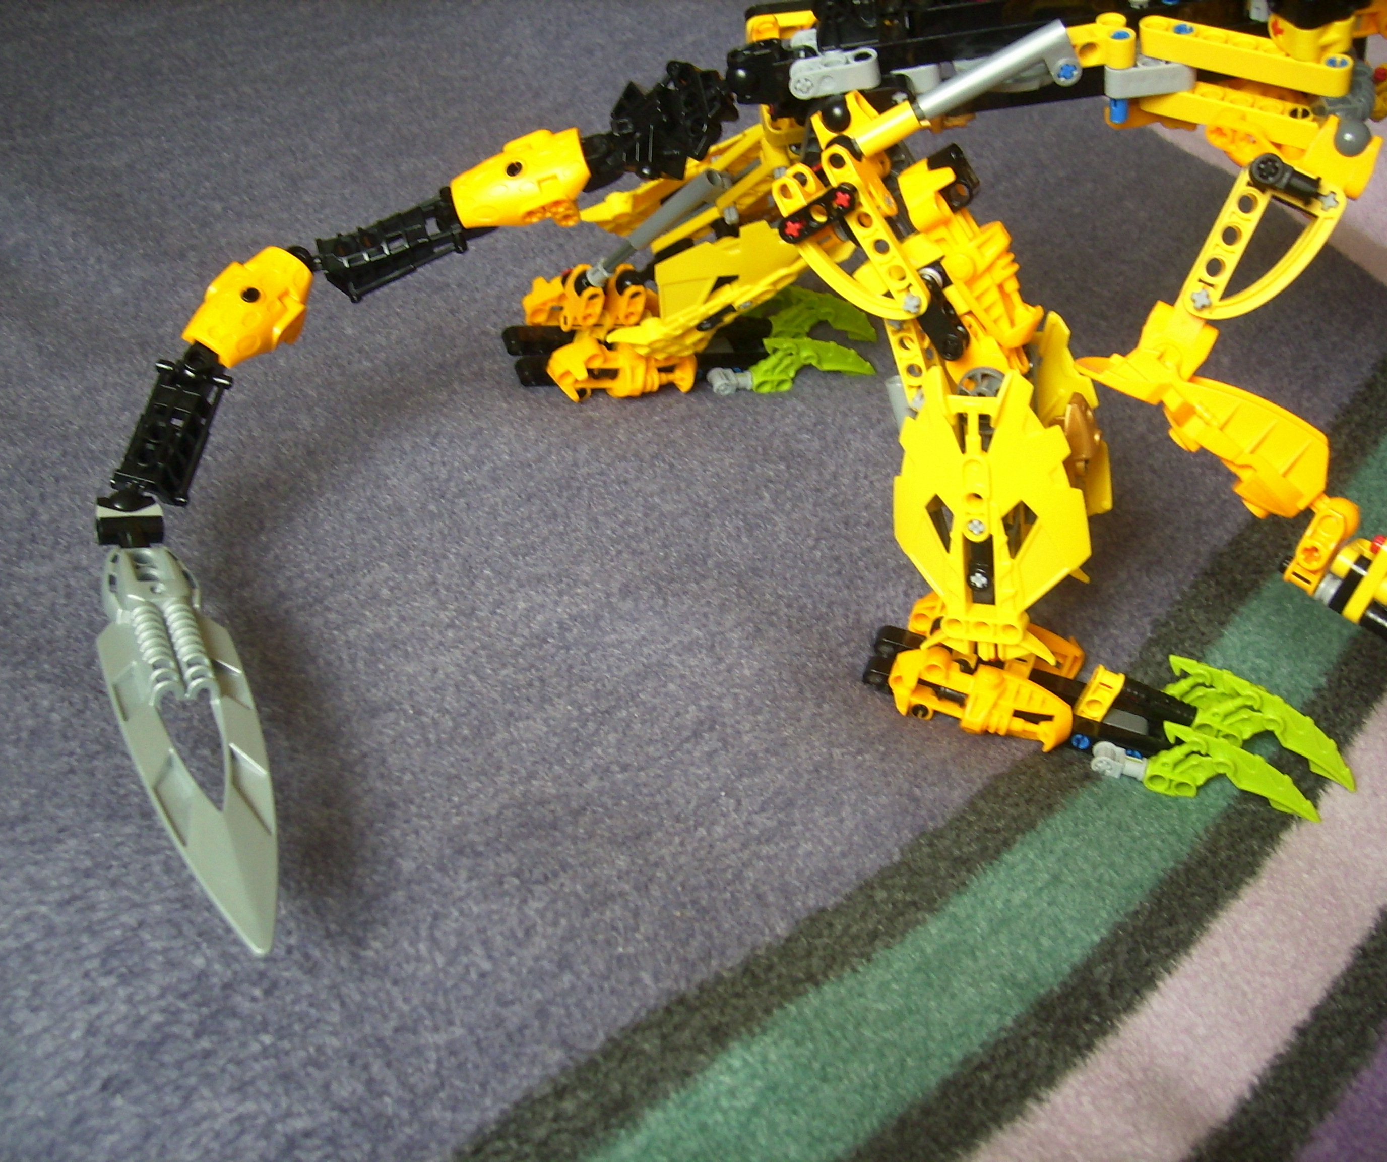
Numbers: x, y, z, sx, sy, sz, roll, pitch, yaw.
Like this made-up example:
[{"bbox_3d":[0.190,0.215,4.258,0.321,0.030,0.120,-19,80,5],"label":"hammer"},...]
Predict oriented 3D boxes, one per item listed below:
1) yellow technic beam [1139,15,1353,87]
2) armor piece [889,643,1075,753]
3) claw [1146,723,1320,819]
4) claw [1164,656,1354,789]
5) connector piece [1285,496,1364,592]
[{"bbox_3d":[0.143,-0.137,0.373,0.056,0.008,0.008,24,54,24],"label":"yellow technic beam"},{"bbox_3d":[0.087,0.035,0.434,0.055,0.020,0.016,18,44,19],"label":"armor piece"},{"bbox_3d":[0.157,0.054,0.415,0.050,0.022,0.009,25,46,13],"label":"claw"},{"bbox_3d":[0.167,0.042,0.422,0.053,0.023,0.010,25,46,13],"label":"claw"},{"bbox_3d":[0.145,-0.008,0.330,0.009,0.022,0.009,34,26,24],"label":"connector piece"}]

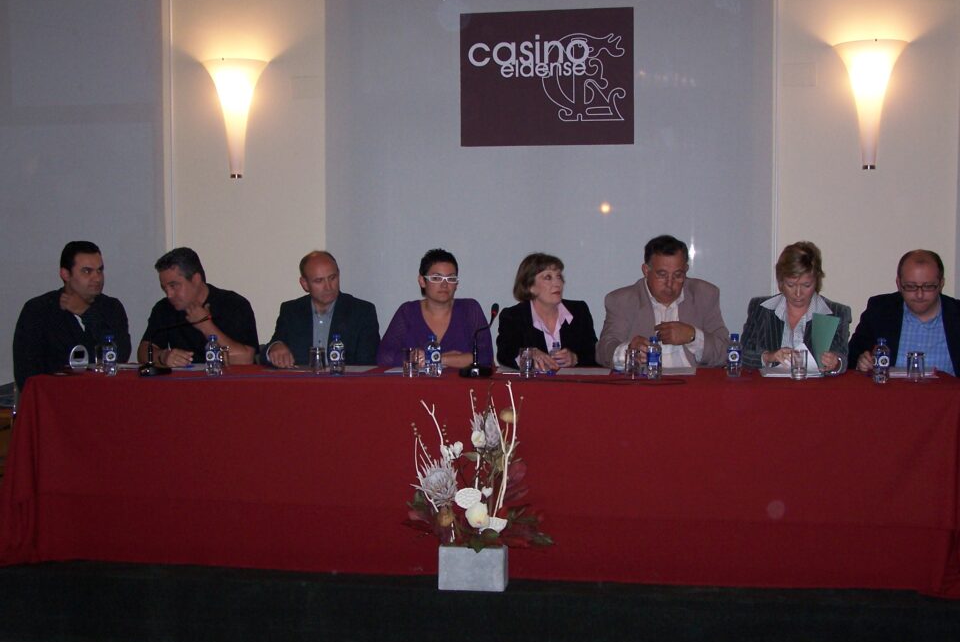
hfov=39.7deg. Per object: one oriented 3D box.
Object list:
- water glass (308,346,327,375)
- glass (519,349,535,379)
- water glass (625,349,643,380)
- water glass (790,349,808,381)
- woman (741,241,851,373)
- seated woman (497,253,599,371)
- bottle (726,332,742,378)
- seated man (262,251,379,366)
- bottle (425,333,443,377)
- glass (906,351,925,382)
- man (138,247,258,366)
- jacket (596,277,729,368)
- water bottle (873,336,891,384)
[{"bbox_3d":[-0.664,0.160,5.437,0.067,0.114,0.067,0,2,10],"label":"water glass"},{"bbox_3d":[0.185,0.167,5.241,0.066,0.116,0.066,0,2,10],"label":"glass"},{"bbox_3d":[0.615,0.173,5.336,0.064,0.117,0.064,0,3,9],"label":"water glass"},{"bbox_3d":[1.243,0.170,5.177,0.066,0.117,0.066,0,2,10],"label":"water glass"},{"bbox_3d":[1.341,0.324,5.598,0.480,1.300,0.780,0,3,10],"label":"woman"},{"bbox_3d":[0.295,0.339,5.749,0.460,1.261,0.780,0,3,0],"label":"seated woman"},{"bbox_3d":[1.027,0.142,5.371,0.061,0.174,0.061,0,3,9],"label":"bottle"},{"bbox_3d":[-0.719,0.324,6.000,0.540,1.270,0.780,0,2,7],"label":"seated man"},{"bbox_3d":[-0.185,0.138,5.303,0.061,0.170,0.061,0,2,10],"label":"bottle"},{"bbox_3d":[1.677,0.173,5.124,0.067,0.114,0.067,0,2,10],"label":"glass"},{"bbox_3d":[-1.291,0.314,6.106,0.570,1.280,0.800,1,3,16],"label":"man"},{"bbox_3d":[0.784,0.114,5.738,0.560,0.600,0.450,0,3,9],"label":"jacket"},{"bbox_3d":[1.556,0.151,5.160,0.061,0.174,0.061,0,3,9],"label":"water bottle"}]

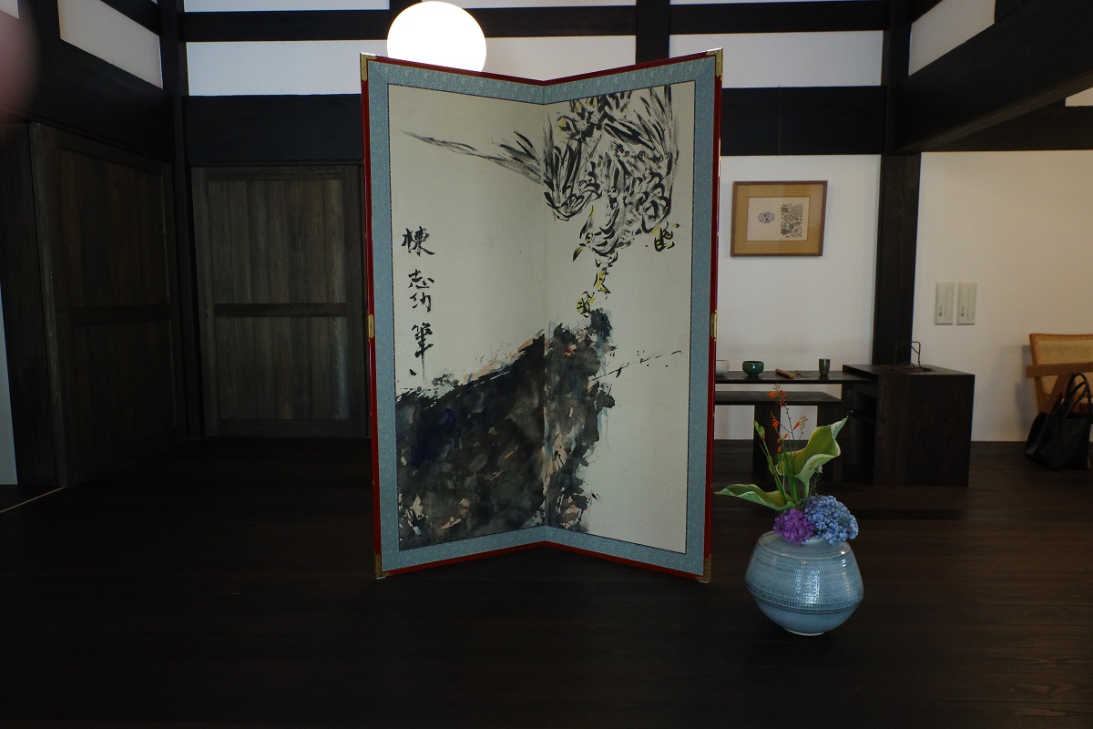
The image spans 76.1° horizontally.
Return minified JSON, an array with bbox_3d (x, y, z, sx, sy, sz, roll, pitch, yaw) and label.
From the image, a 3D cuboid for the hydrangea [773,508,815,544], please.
[{"bbox_3d":[0.696,0.454,1.965,0.117,0.098,0.112,0,6,2],"label":"hydrangea"}]

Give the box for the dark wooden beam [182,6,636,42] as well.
[{"bbox_3d":[-0.860,-2.105,4.357,2.815,0.173,0.120,0,6,2],"label":"dark wooden beam"}]

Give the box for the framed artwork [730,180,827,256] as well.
[{"bbox_3d":[1.439,-0.902,4.335,0.563,0.456,0.028,0,10,2],"label":"framed artwork"}]

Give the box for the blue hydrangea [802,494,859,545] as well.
[{"bbox_3d":[0.812,0.442,1.995,0.156,0.132,0.148,0,6,2],"label":"blue hydrangea"}]

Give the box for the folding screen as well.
[{"bbox_3d":[-0.012,-0.143,2.449,1.137,1.717,0.369,0,6,2],"label":"folding screen"}]

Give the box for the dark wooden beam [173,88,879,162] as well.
[{"bbox_3d":[-0.108,-1.495,4.406,4.343,0.402,0.140,0,6,2],"label":"dark wooden beam"}]

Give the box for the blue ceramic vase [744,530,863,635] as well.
[{"bbox_3d":[0.748,0.632,2.027,0.322,0.265,0.322,0,6,2],"label":"blue ceramic vase"}]

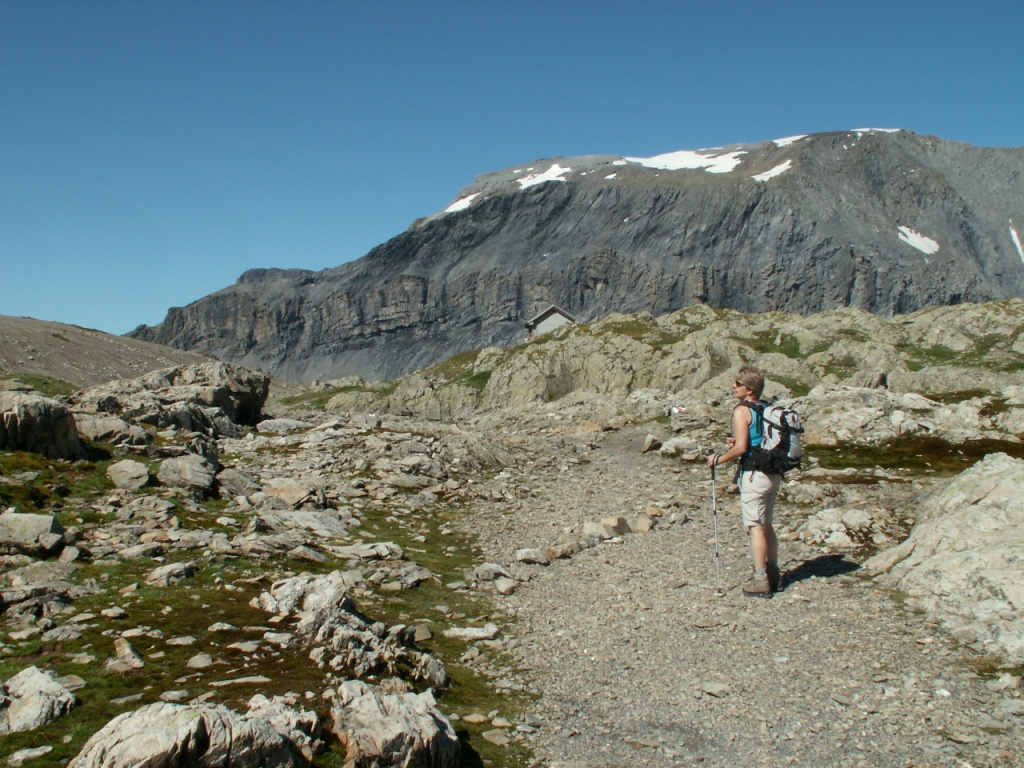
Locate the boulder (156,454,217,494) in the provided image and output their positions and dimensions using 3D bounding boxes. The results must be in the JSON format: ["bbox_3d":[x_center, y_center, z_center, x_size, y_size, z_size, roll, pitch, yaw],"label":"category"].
[{"bbox_3d":[-4.181,1.143,13.300,0.760,0.480,0.580,0,0,-19],"label":"boulder"}]

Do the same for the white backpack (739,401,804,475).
[{"bbox_3d":[1.874,0.385,7.450,0.360,0.540,0.330,0,0,-45],"label":"white backpack"}]

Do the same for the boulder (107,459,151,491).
[{"bbox_3d":[-4.920,1.162,13.300,0.560,0.410,0.460,0,0,-19],"label":"boulder"}]

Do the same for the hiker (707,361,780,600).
[{"bbox_3d":[1.707,0.701,7.600,0.480,1.690,0.520,0,0,-45],"label":"hiker"}]

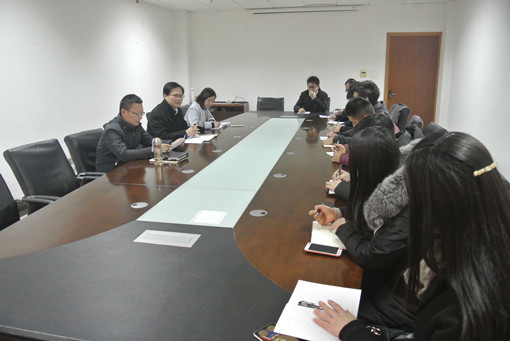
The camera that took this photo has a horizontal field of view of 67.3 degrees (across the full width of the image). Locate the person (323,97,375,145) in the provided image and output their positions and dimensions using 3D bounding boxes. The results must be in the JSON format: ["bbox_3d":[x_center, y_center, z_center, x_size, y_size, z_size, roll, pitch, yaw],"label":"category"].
[{"bbox_3d":[1.011,-0.054,3.469,0.750,1.200,0.560,3,15,12],"label":"person"}]

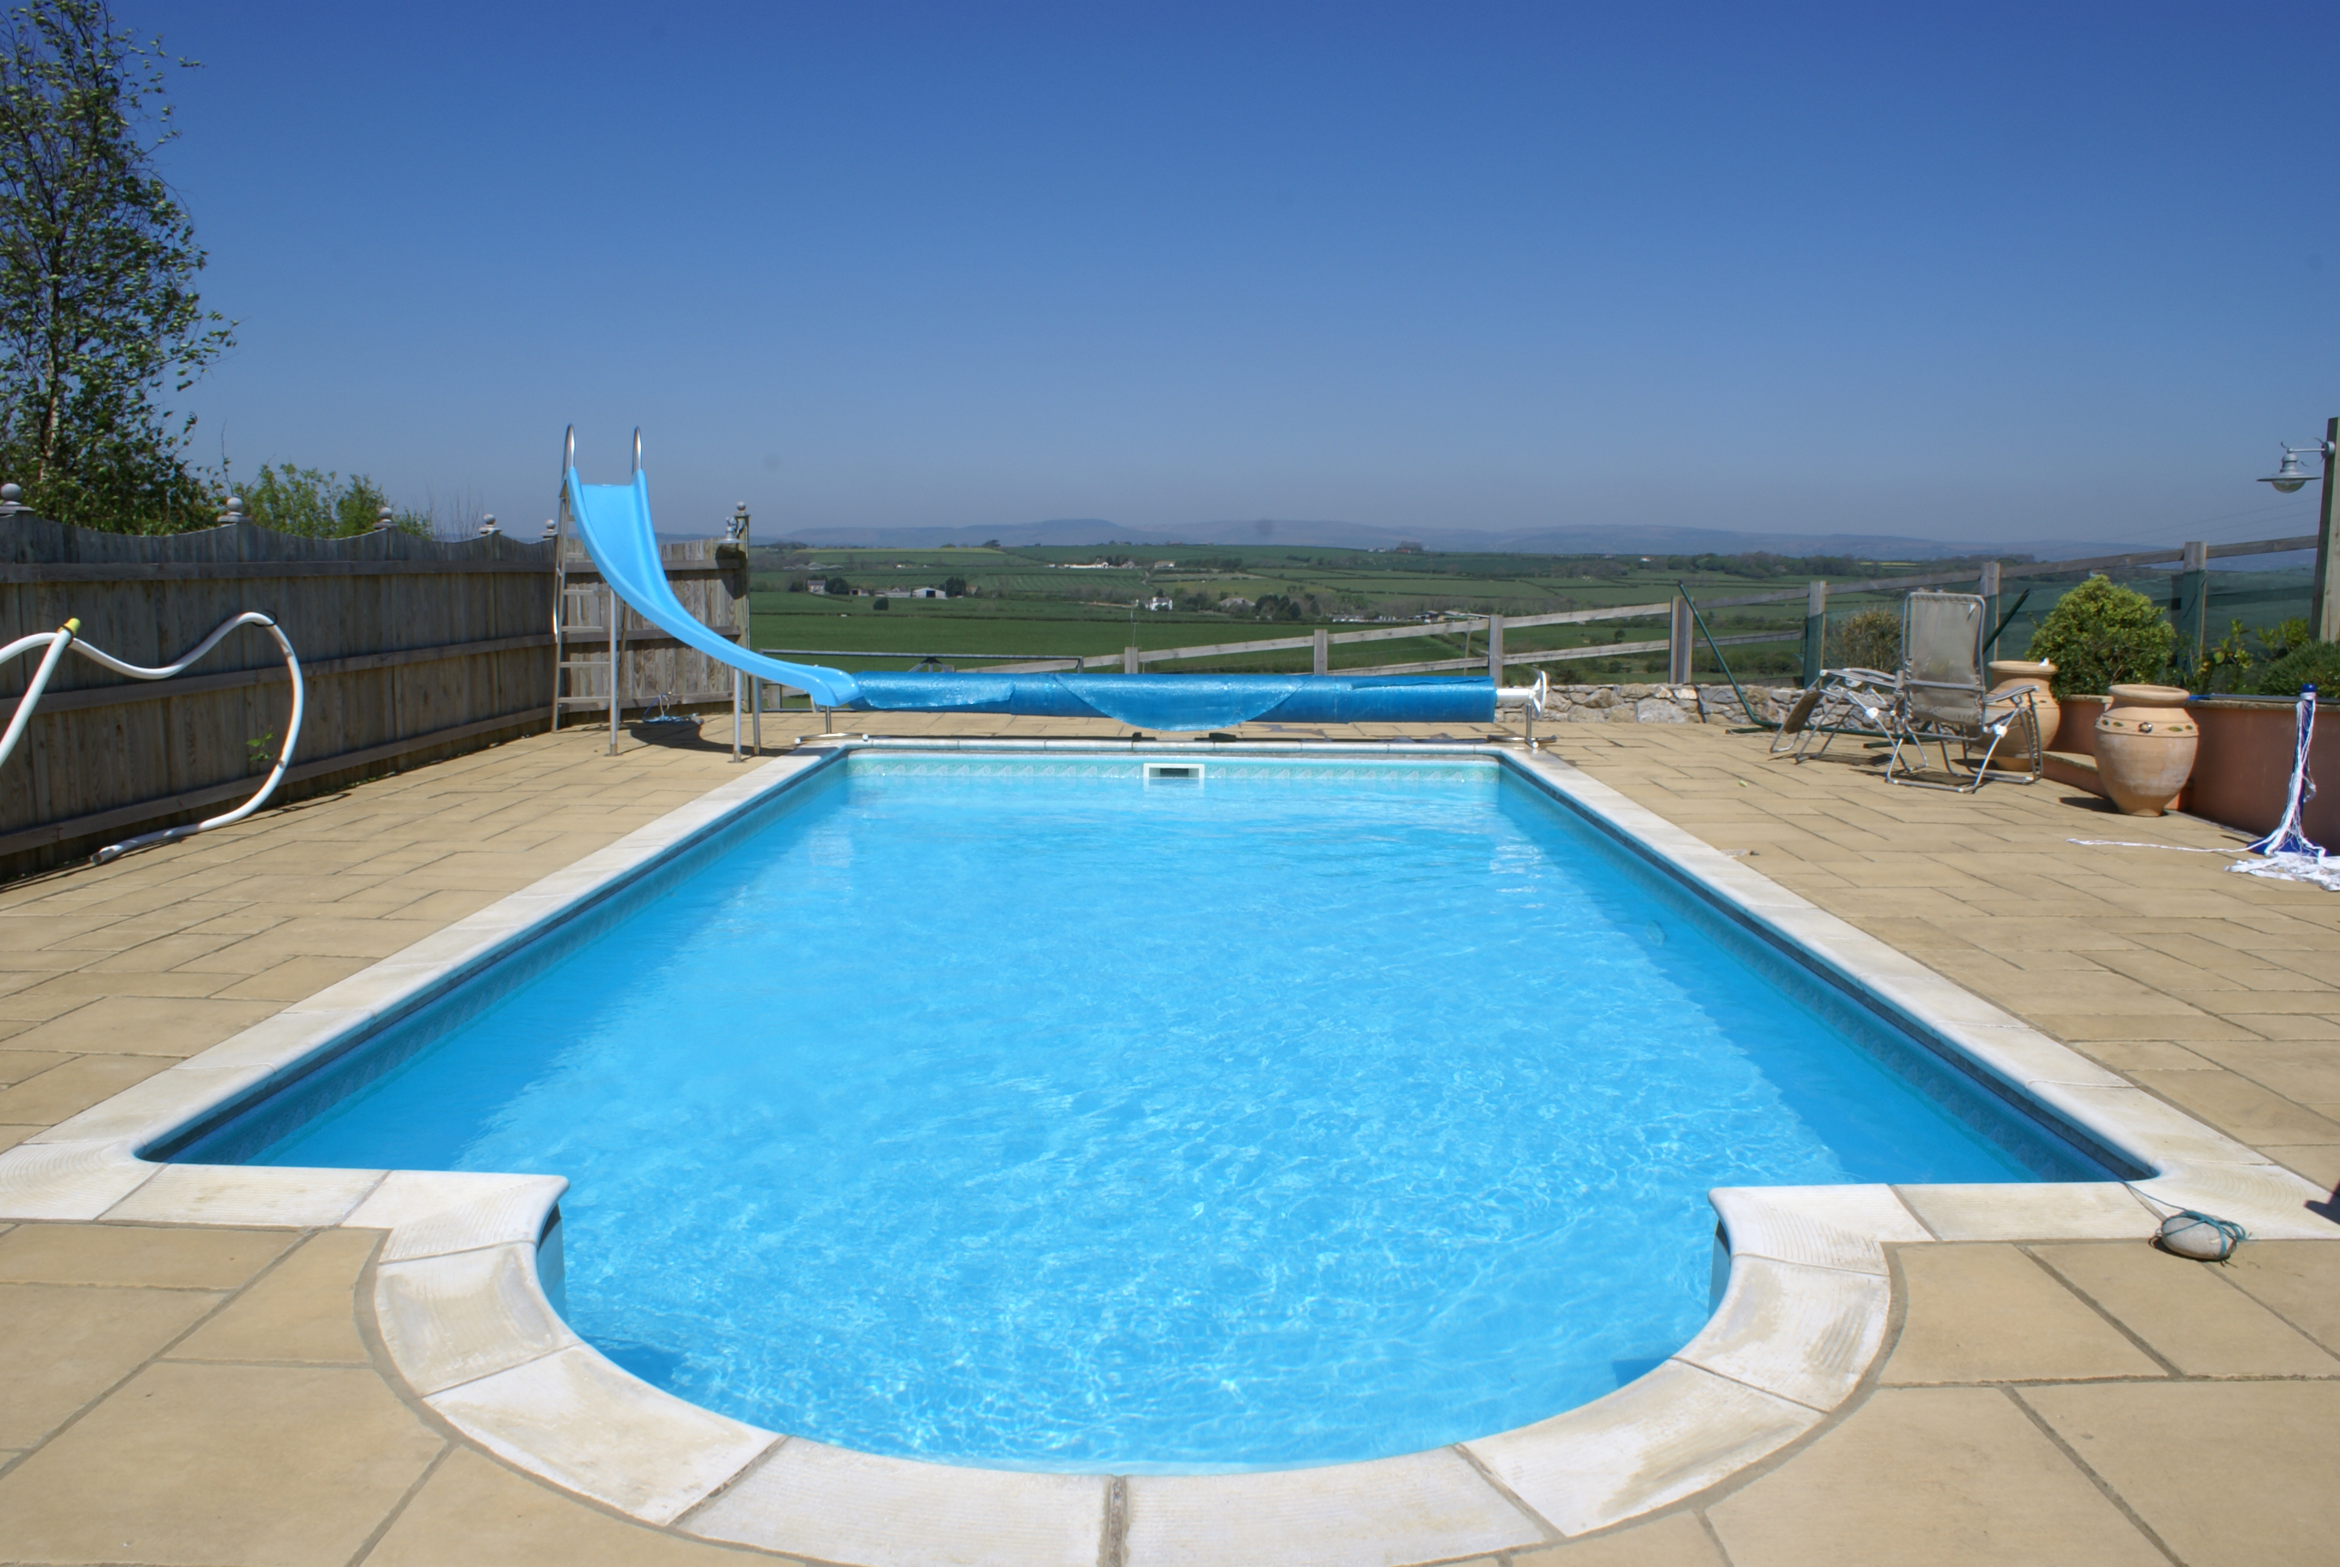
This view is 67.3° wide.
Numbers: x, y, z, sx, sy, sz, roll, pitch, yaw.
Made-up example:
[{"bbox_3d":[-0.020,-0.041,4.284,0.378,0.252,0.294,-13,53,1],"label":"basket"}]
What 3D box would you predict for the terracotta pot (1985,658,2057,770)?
[{"bbox_3d":[5.481,-0.431,11.353,0.510,0.690,0.510,1,8,0],"label":"terracotta pot"}]

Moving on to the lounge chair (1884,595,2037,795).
[{"bbox_3d":[4.806,-0.554,10.597,0.840,1.120,0.630,-6,10,-42],"label":"lounge chair"}]

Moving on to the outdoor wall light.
[{"bbox_3d":[5.617,-1.572,8.750,0.360,0.250,0.265,1,8,0],"label":"outdoor wall light"}]

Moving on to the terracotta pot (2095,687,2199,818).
[{"bbox_3d":[5.254,-0.179,9.462,0.495,0.680,0.495,1,8,0],"label":"terracotta pot"}]

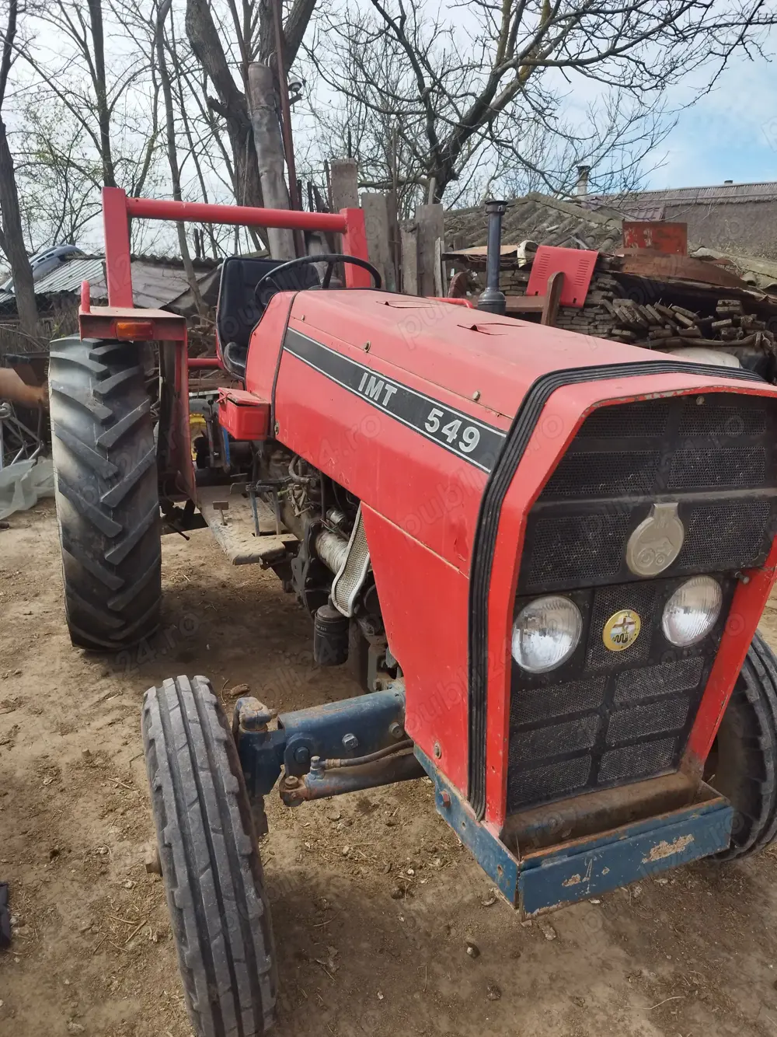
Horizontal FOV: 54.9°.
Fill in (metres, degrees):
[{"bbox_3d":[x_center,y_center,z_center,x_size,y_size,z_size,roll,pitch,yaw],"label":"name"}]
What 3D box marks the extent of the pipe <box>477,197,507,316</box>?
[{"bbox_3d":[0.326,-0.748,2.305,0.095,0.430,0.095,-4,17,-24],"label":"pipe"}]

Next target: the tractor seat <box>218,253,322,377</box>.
[{"bbox_3d":[-0.460,-0.805,3.144,0.450,0.520,0.500,-4,17,-24],"label":"tractor seat"}]

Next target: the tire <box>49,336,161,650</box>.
[{"bbox_3d":[-1.274,-0.114,3.324,0.365,1.365,1.365,-4,17,-24],"label":"tire"}]

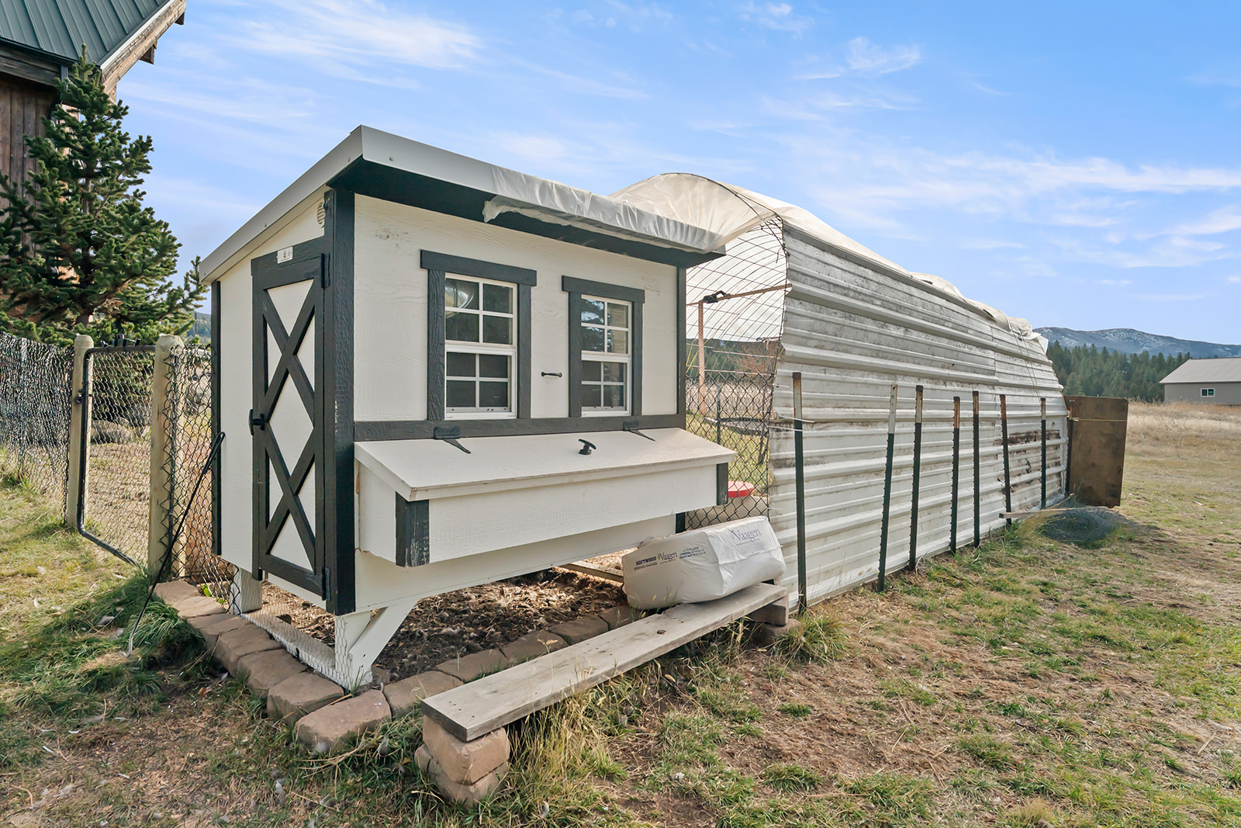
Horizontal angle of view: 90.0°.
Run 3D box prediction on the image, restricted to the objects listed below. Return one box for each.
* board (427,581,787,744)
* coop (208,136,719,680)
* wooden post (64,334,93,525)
[{"bbox_3d":[0.113,0.914,2.541,0.225,0.038,1.850,2,2,45],"label":"board"},{"bbox_3d":[-0.720,0.011,3.210,1.912,1.896,1.966,2,2,44],"label":"coop"},{"bbox_3d":[-3.629,0.110,4.170,0.100,1.279,0.100,2,2,-41],"label":"wooden post"}]

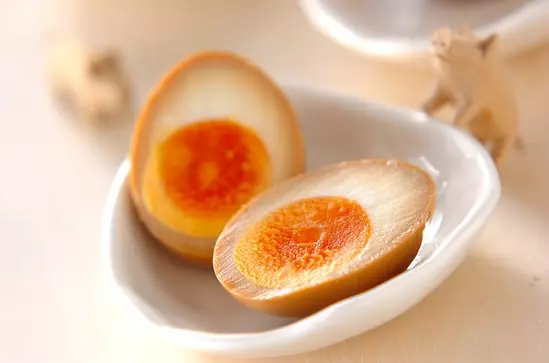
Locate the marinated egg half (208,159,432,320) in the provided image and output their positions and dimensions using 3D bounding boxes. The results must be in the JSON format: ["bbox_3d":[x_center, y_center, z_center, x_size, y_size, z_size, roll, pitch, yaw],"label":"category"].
[{"bbox_3d":[0.014,0.018,0.518,0.057,0.021,0.043,-29,36,-13],"label":"marinated egg half"}]

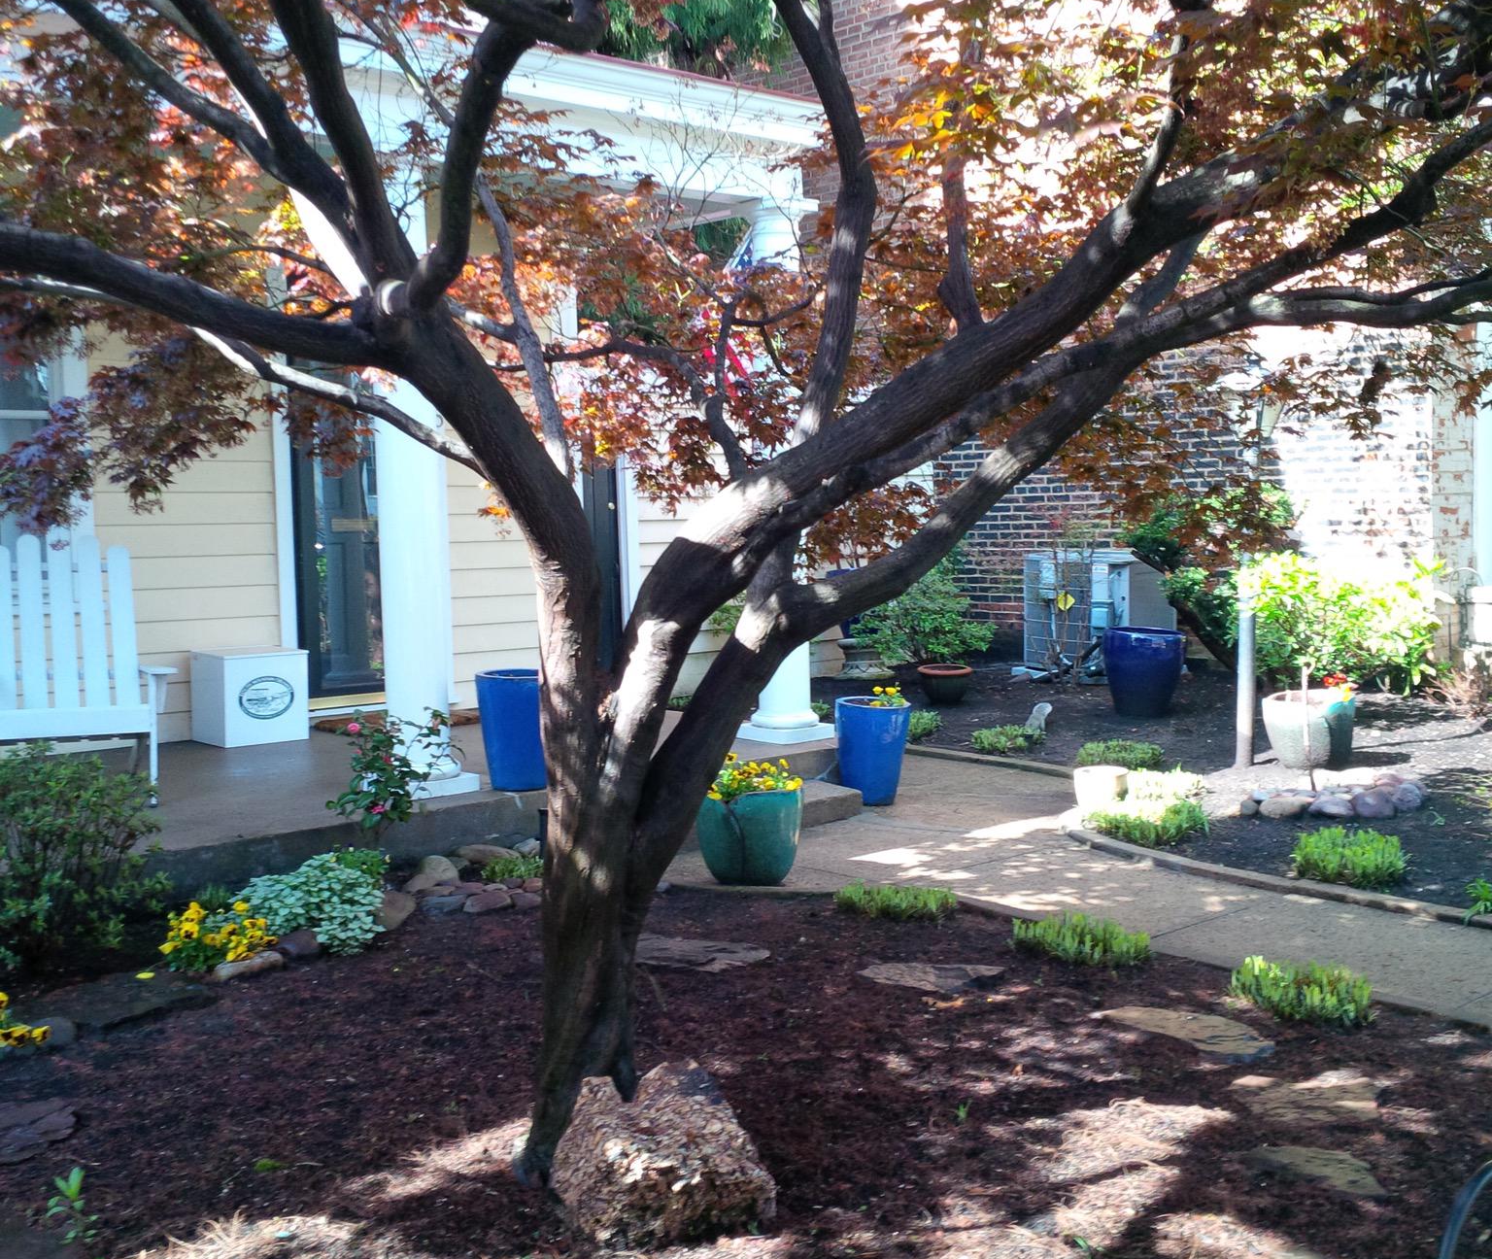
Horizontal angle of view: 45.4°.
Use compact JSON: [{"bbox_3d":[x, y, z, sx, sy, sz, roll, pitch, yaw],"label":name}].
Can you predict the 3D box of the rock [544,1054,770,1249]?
[{"bbox_3d":[-0.152,0.956,3.370,0.355,0.225,0.350,-2,4,-17],"label":"rock"}]

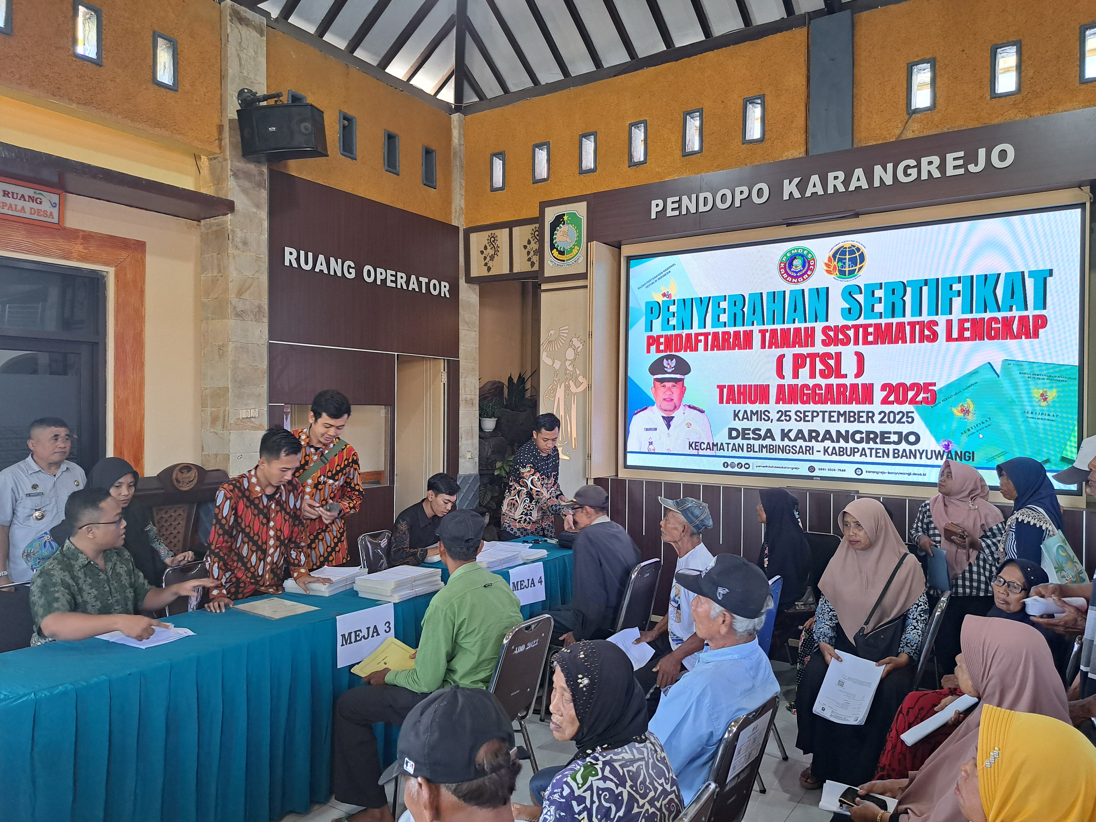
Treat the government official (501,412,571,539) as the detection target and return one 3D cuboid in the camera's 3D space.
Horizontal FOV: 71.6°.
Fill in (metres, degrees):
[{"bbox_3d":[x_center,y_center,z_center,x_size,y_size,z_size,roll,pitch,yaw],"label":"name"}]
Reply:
[{"bbox_3d":[-0.092,0.819,5.280,0.460,1.610,0.420,0,1,-43],"label":"government official"}]

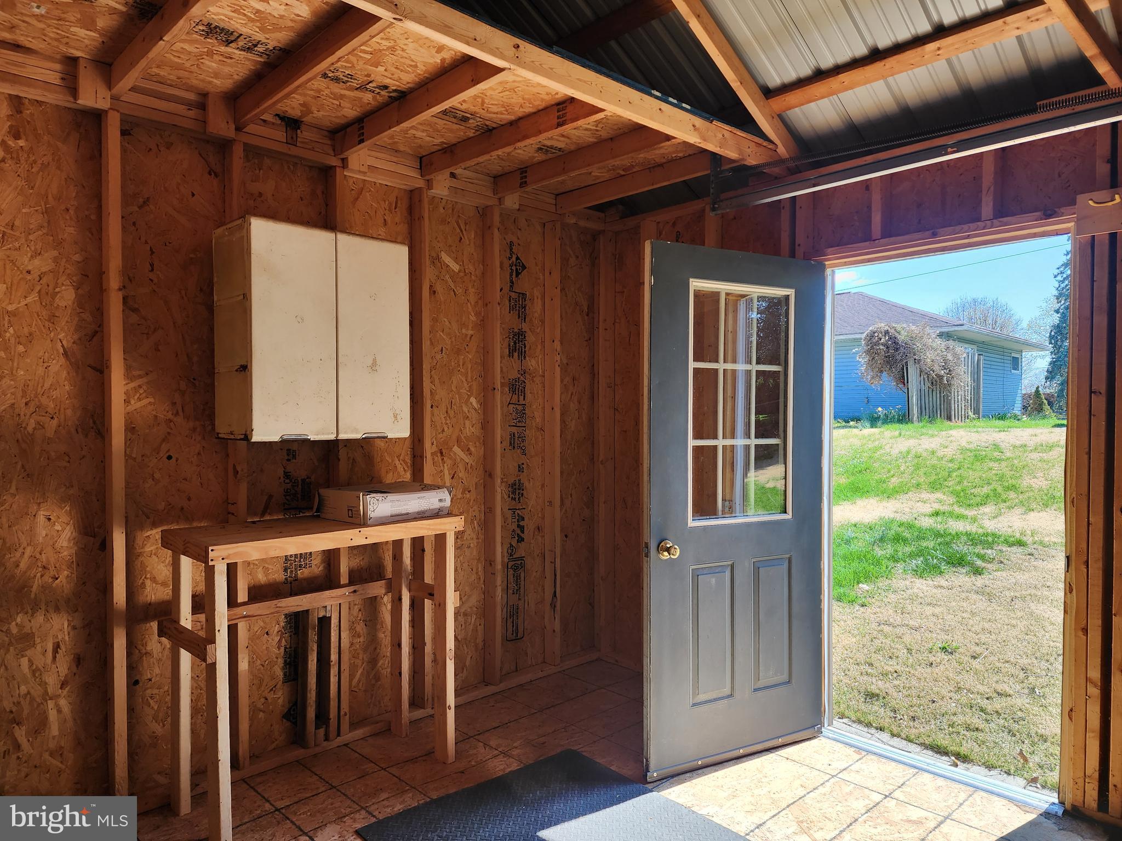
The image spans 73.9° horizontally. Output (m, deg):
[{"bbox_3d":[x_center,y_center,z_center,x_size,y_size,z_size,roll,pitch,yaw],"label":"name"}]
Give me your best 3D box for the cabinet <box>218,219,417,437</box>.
[{"bbox_3d":[-0.922,-0.311,2.808,0.622,0.747,0.308,-1,1,-45],"label":"cabinet"}]

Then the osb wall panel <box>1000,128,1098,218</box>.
[{"bbox_3d":[1.776,-0.901,2.731,0.014,0.275,0.320,-1,1,-45],"label":"osb wall panel"}]

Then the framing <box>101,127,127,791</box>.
[{"bbox_3d":[-1.506,0.145,2.513,0.038,2.344,0.089,-1,1,-45],"label":"framing"}]

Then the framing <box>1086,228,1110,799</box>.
[{"bbox_3d":[1.871,0.276,2.584,0.089,2.120,0.038,-1,1,-45],"label":"framing"}]

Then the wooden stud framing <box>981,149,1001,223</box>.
[{"bbox_3d":[1.624,-0.882,2.811,0.089,0.270,0.038,-1,1,-45],"label":"wooden stud framing"}]

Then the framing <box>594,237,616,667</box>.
[{"bbox_3d":[0.257,0.115,4.189,0.089,2.344,0.042,-1,1,-45],"label":"framing"}]

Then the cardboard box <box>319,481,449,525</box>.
[{"bbox_3d":[-0.697,0.322,2.937,0.323,0.111,0.377,1,1,43],"label":"cardboard box"}]

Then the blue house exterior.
[{"bbox_3d":[10.682,-2.480,28.278,11.300,4.700,10.865,1,1,43],"label":"blue house exterior"}]

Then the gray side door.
[{"bbox_3d":[0.712,0.341,2.988,0.875,2.020,0.044,-1,1,-26],"label":"gray side door"}]

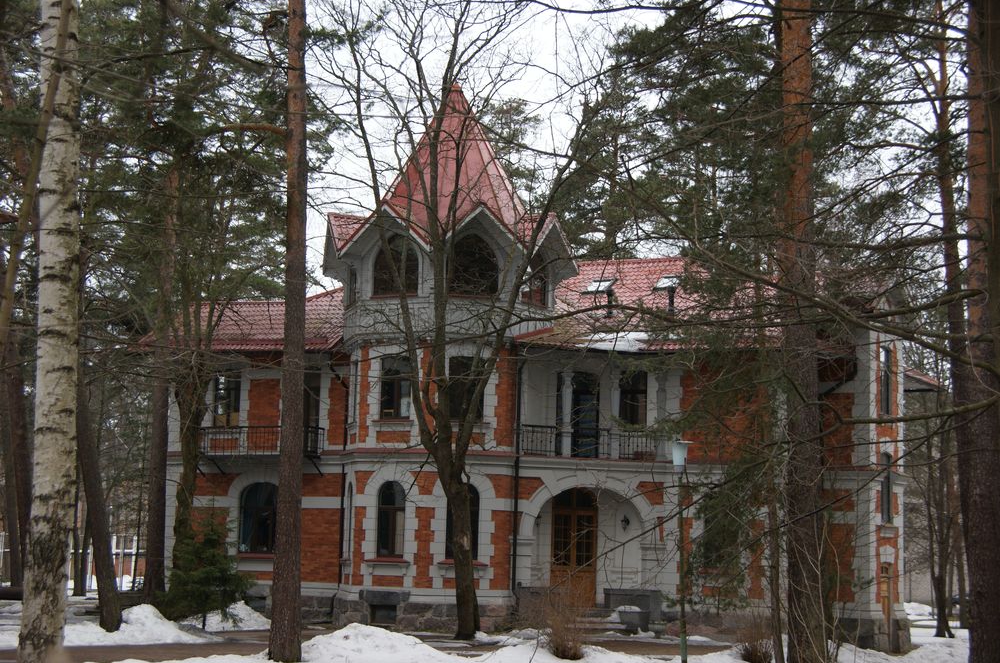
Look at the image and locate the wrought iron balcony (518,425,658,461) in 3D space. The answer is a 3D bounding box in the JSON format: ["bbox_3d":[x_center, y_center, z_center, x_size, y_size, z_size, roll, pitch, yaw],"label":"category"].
[{"bbox_3d":[2.471,3.259,47.941,4.262,1.024,1.300,4,-8,-13],"label":"wrought iron balcony"}]

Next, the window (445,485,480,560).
[{"bbox_3d":[-1.029,5.253,46.067,0.975,2.088,0.200,4,-8,-13],"label":"window"}]

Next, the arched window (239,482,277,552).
[{"bbox_3d":[-7.173,5.632,50.462,1.874,2.168,0.200,-3,-9,32],"label":"arched window"}]

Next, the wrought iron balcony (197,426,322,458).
[{"bbox_3d":[-7.237,3.367,50.272,4.469,0.931,0.850,-3,-9,32],"label":"wrought iron balcony"}]

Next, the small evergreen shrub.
[{"bbox_3d":[-7.821,6.386,44.224,2.339,3.007,2.339,2,-8,0],"label":"small evergreen shrub"}]

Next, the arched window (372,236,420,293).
[{"bbox_3d":[-2.989,-1.886,47.538,1.613,1.746,0.200,-3,-9,32],"label":"arched window"}]

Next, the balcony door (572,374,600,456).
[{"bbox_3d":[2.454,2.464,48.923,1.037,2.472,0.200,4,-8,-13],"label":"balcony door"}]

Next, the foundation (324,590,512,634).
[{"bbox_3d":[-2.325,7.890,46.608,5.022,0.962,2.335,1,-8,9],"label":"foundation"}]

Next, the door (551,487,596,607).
[{"bbox_3d":[2.151,6.234,48.351,1.416,3.454,0.200,4,-8,-13],"label":"door"}]

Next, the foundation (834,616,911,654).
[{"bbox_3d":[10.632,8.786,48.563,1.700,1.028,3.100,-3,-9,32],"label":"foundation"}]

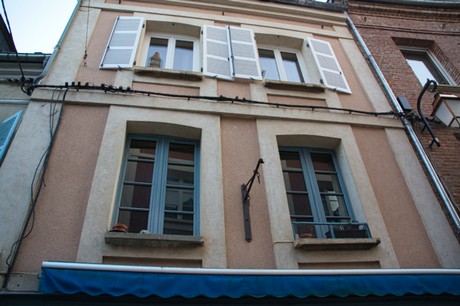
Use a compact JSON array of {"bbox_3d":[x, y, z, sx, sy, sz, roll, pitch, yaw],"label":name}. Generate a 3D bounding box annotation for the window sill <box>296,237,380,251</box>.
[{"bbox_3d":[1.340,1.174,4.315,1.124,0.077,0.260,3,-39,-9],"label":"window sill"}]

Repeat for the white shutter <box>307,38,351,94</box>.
[{"bbox_3d":[1.928,-1.758,6.793,0.493,1.655,0.050,0,-39,-4],"label":"white shutter"}]

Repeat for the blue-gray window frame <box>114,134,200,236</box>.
[{"bbox_3d":[-0.959,0.450,4.815,1.109,1.763,0.090,3,-39,-9],"label":"blue-gray window frame"}]

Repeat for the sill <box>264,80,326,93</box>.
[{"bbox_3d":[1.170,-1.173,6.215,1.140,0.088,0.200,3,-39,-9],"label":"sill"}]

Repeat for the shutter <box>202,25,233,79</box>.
[{"bbox_3d":[-0.235,-1.915,6.489,0.512,1.609,0.045,3,-39,-9],"label":"shutter"}]

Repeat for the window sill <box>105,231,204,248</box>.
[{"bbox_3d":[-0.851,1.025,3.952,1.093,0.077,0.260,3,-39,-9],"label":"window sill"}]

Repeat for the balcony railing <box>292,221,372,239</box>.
[{"bbox_3d":[1.359,1.062,4.531,1.086,0.281,0.060,3,-39,-9],"label":"balcony railing"}]

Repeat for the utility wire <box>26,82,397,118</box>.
[{"bbox_3d":[-0.056,-0.864,5.636,6.006,0.196,0.110,3,-39,-9],"label":"utility wire"}]

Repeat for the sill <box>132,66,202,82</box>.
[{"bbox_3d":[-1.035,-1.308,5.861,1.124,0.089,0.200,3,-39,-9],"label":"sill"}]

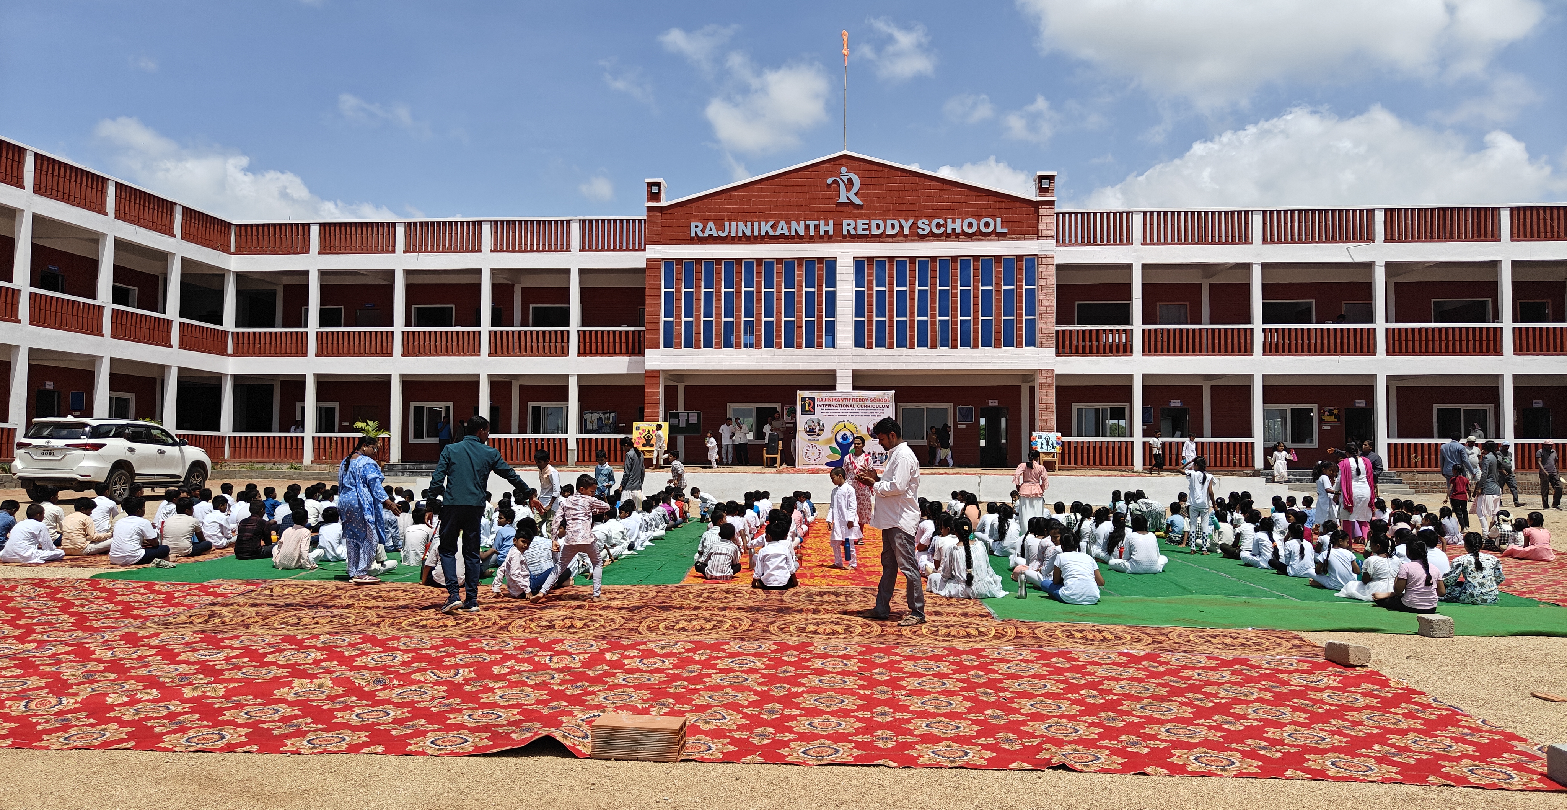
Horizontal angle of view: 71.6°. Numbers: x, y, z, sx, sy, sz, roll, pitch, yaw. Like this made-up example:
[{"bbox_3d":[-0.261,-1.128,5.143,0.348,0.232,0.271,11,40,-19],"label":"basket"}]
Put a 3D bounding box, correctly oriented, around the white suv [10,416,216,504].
[{"bbox_3d":[-15.300,1.265,25.200,1.855,1.820,4.790,0,-2,5],"label":"white suv"}]

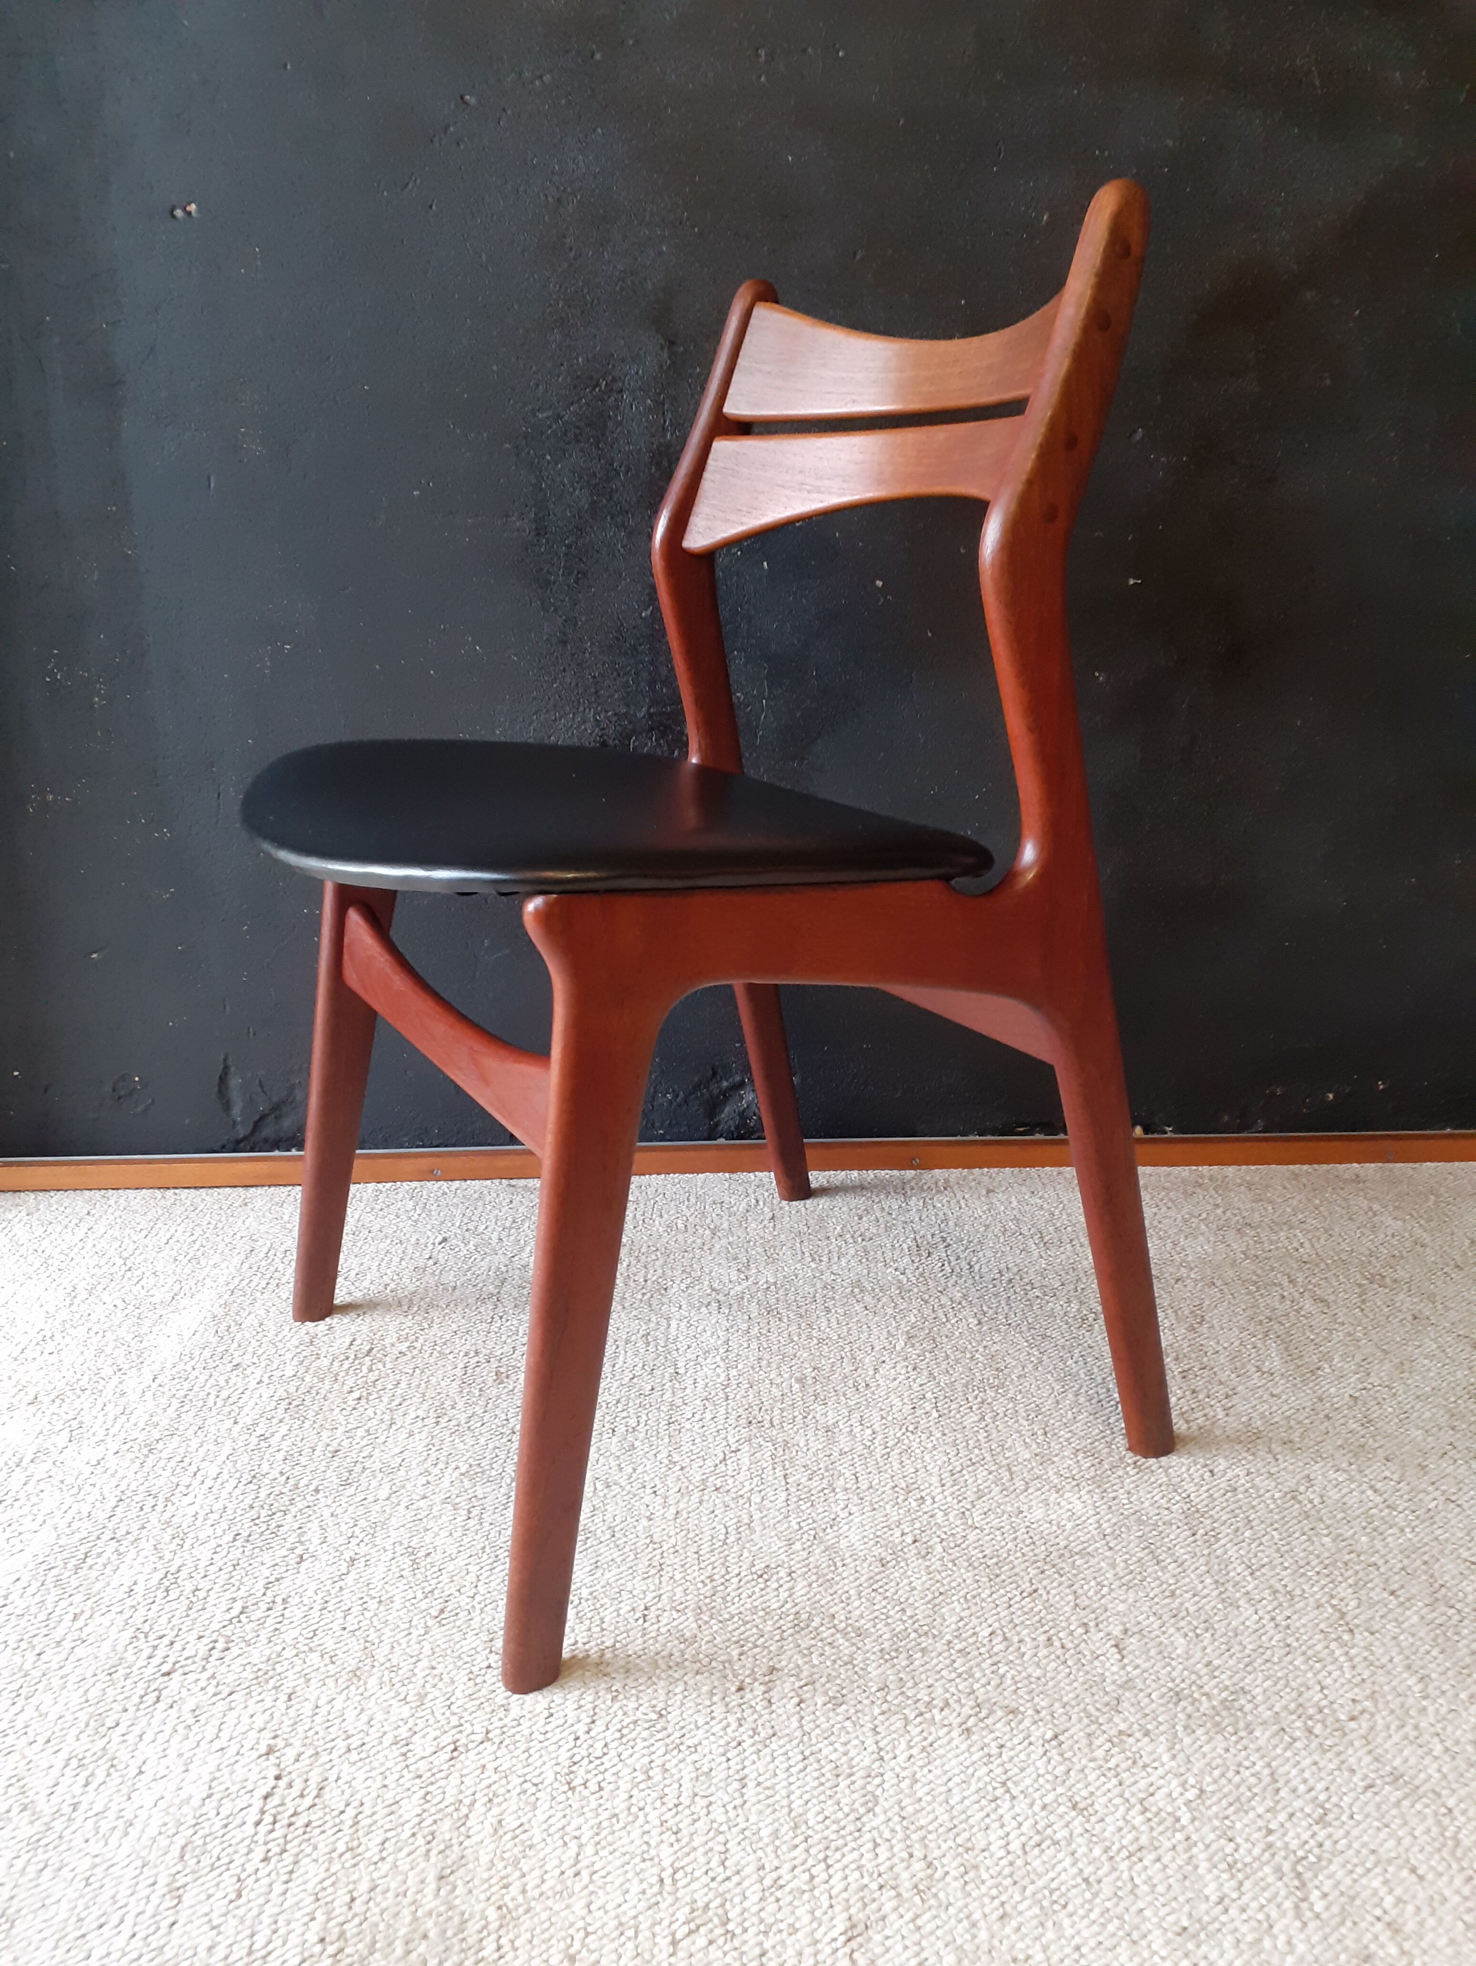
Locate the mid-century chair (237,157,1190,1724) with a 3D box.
[{"bbox_3d":[-0.050,-0.081,1.031,0.539,0.792,0.507,-9,19,-28],"label":"mid-century chair"}]

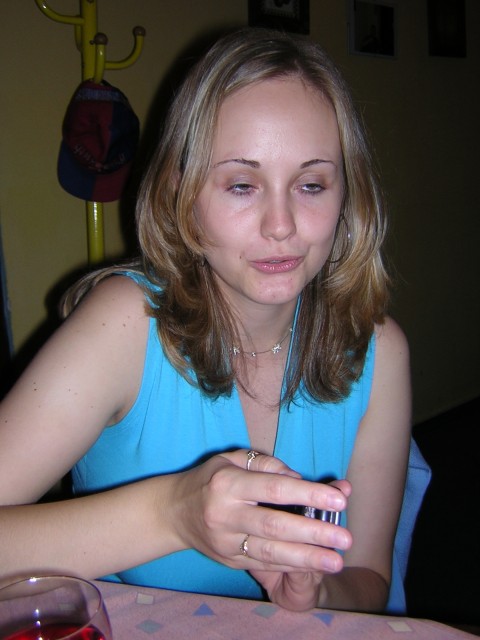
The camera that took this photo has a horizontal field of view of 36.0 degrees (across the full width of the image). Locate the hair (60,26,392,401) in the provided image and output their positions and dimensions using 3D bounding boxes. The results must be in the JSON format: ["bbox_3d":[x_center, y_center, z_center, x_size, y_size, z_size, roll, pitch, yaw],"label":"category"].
[{"bbox_3d":[-0.014,-0.098,0.715,0.280,0.340,0.240,-4,17,-12],"label":"hair"}]

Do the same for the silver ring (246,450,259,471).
[{"bbox_3d":[0.009,0.105,0.540,0.005,0.021,0.020,18,42,15],"label":"silver ring"}]

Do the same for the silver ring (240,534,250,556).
[{"bbox_3d":[0.005,0.158,0.515,0.005,0.019,0.020,11,-2,19],"label":"silver ring"}]

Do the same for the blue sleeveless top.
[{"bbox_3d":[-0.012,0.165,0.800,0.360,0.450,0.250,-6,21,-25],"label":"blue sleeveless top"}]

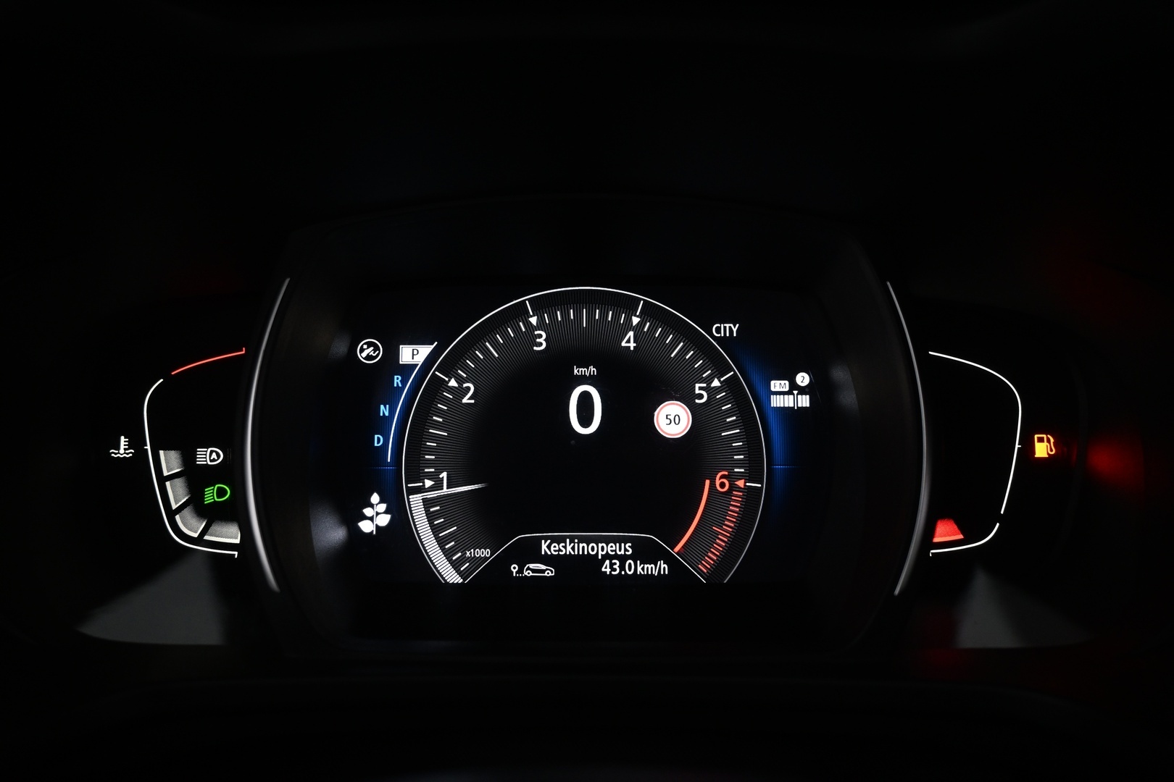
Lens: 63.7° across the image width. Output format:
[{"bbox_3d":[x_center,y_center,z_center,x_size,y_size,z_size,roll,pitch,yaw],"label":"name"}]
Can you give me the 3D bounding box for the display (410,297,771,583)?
[{"bbox_3d":[-0.001,0.014,0.302,0.115,0.093,0.018,0,1,0],"label":"display"}]

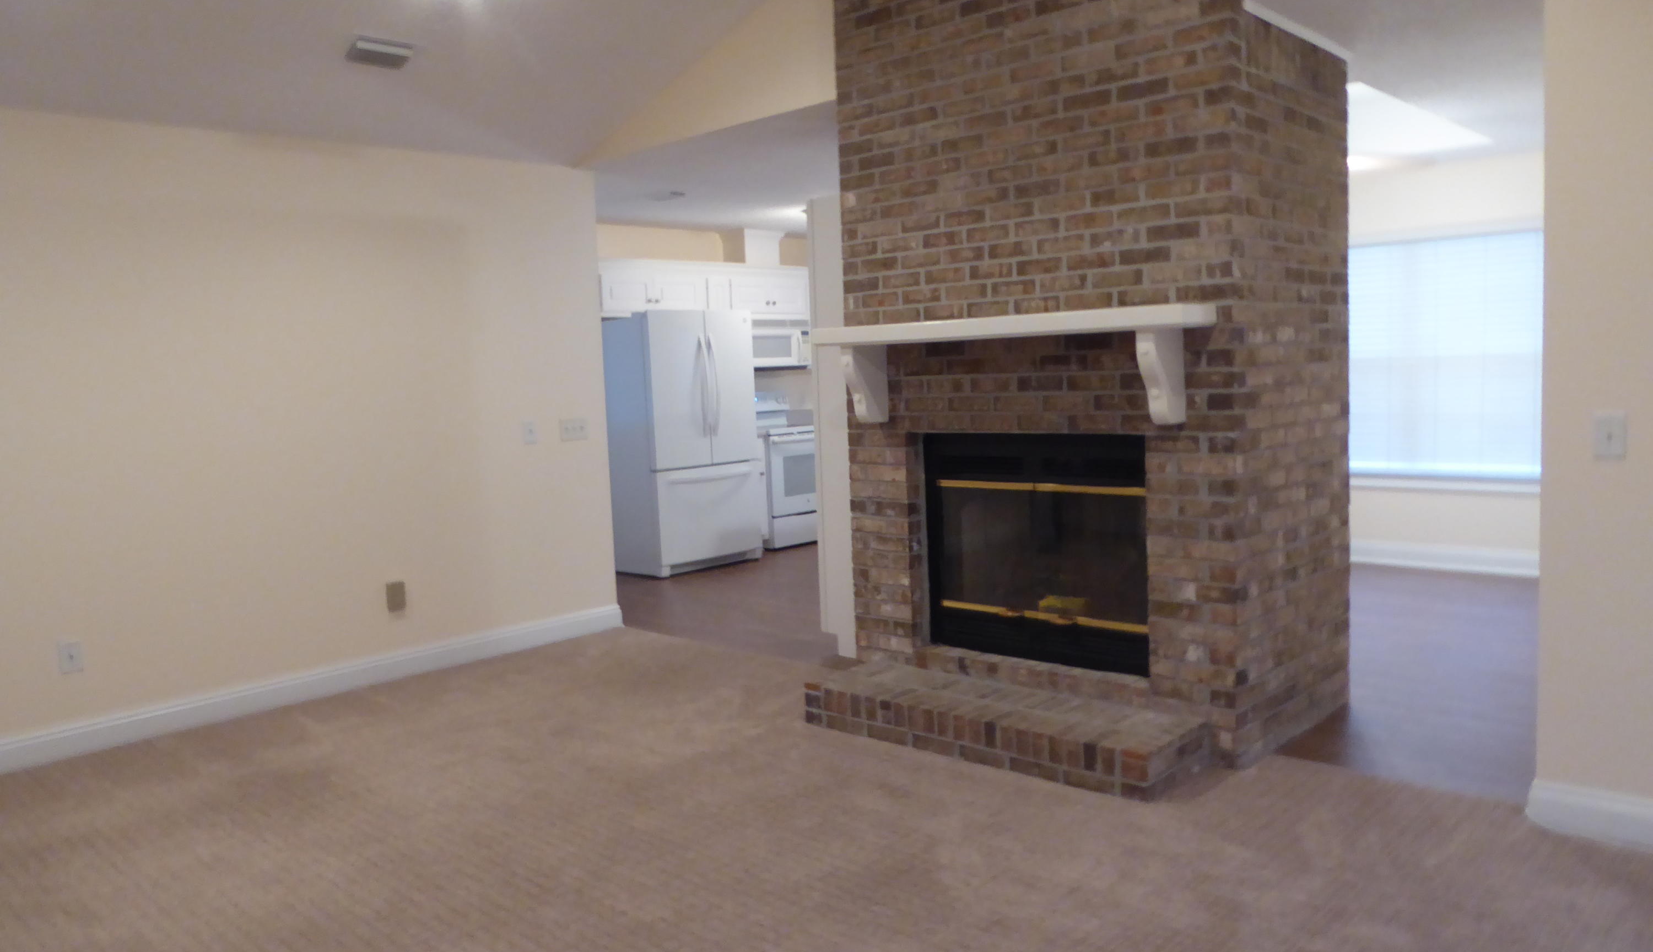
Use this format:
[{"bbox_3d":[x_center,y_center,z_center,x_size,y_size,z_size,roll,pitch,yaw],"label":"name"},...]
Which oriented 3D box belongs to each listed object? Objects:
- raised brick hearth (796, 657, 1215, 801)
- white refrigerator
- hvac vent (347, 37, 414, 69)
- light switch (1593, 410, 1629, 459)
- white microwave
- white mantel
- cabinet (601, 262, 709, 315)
[{"bbox_3d":[0.594,0.867,4.085,1.417,0.160,0.430,3,7,42],"label":"raised brick hearth"},{"bbox_3d":[-1.089,-0.258,8.174,0.820,1.777,0.925,3,7,42],"label":"white refrigerator"},{"bbox_3d":[-1.741,-1.641,4.467,0.160,0.025,0.250,-26,-12,41],"label":"hvac vent"},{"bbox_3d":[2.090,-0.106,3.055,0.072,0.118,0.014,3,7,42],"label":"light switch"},{"bbox_3d":[-0.529,-1.048,9.083,0.410,0.380,0.765,3,7,42],"label":"white microwave"},{"bbox_3d":[0.597,-0.366,4.060,1.510,0.377,0.250,3,7,42],"label":"white mantel"},{"bbox_3d":[-1.319,-1.331,8.235,0.345,0.380,0.970,3,7,42],"label":"cabinet"}]

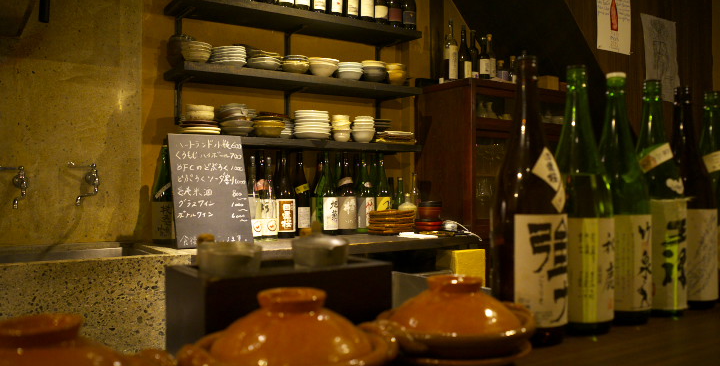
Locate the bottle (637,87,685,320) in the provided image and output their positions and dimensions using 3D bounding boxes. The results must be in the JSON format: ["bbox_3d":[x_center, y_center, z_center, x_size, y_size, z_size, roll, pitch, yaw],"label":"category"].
[{"bbox_3d":[0.506,0.021,0.968,0.105,0.396,0.105,0,0,-18],"label":"bottle"}]

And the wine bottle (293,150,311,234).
[{"bbox_3d":[-0.284,0.058,2.700,0.104,0.395,0.104,0,-1,-23],"label":"wine bottle"}]

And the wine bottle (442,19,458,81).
[{"bbox_3d":[0.492,-0.700,2.996,0.074,0.335,0.074,0,1,-6],"label":"wine bottle"}]

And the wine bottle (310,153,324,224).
[{"bbox_3d":[-0.192,0.051,2.720,0.103,0.395,0.103,0,0,-22],"label":"wine bottle"}]

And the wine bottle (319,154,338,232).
[{"bbox_3d":[-0.152,0.037,2.580,0.105,0.395,0.105,0,1,0],"label":"wine bottle"}]

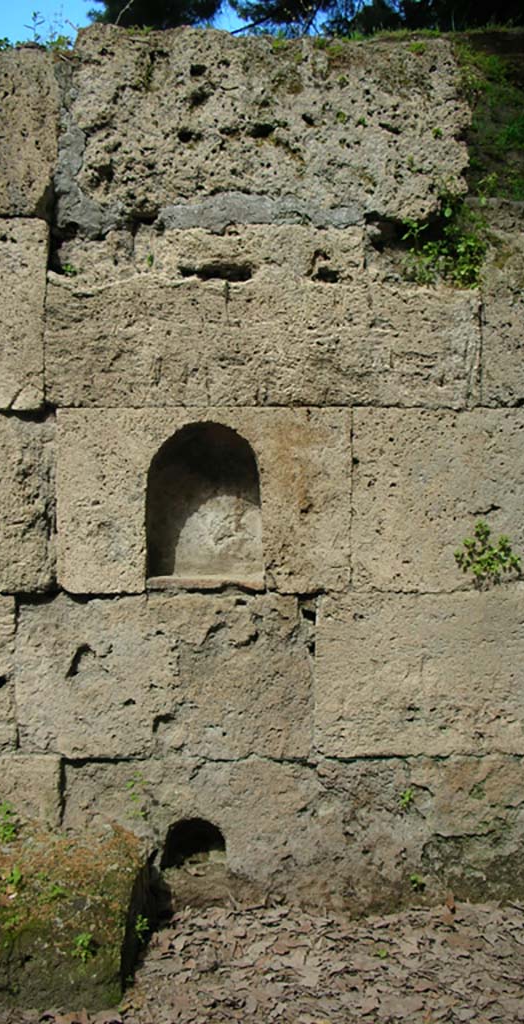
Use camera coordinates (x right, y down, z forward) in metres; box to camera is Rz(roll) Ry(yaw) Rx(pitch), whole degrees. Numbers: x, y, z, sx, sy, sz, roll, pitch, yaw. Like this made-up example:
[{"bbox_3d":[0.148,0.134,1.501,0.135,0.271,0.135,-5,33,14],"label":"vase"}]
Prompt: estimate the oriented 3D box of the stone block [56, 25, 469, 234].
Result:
[{"bbox_3d":[0.002,-1.404,4.075,1.512,0.756,0.550,0,0,0],"label":"stone block"}]

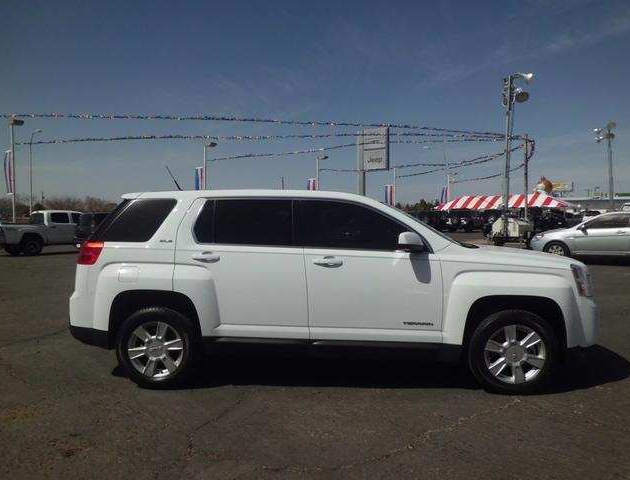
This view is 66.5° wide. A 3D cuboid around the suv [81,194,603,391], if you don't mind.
[{"bbox_3d":[0.156,0.350,4.703,4.700,1.690,1.880,0,3,5],"label":"suv"}]

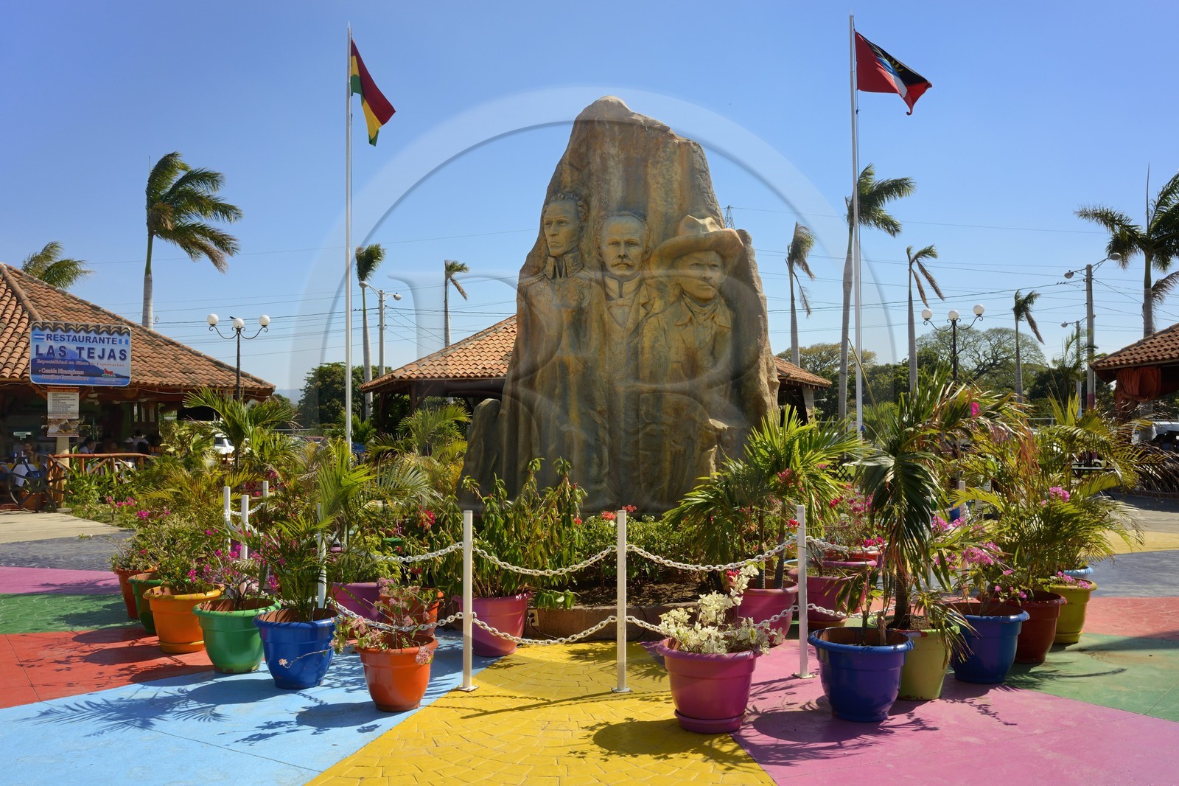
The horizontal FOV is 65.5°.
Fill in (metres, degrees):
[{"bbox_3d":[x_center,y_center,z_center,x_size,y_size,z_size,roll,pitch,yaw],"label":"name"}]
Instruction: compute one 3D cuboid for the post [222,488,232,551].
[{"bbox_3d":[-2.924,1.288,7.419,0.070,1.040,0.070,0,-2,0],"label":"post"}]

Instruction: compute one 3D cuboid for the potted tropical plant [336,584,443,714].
[{"bbox_3d":[-1.087,1.368,4.948,0.550,0.630,0.490,0,-2,0],"label":"potted tropical plant"}]

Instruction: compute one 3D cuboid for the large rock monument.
[{"bbox_3d":[0.281,-0.607,8.600,2.934,4.346,1.700,0,-2,2],"label":"large rock monument"}]

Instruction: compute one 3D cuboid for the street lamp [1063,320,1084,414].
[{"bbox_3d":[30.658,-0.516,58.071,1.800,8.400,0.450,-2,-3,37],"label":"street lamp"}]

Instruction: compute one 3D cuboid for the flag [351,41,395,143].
[{"bbox_3d":[-3.778,-5.230,16.000,0.772,1.823,0.320,0,-2,0],"label":"flag"}]

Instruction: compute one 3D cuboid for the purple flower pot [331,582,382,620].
[{"bbox_3d":[-1.736,1.584,6.847,0.530,0.400,0.530,0,-2,0],"label":"purple flower pot"}]

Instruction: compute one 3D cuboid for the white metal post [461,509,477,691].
[{"bbox_3d":[-0.723,1.231,5.465,0.100,1.050,0.100,-1,-2,14],"label":"white metal post"}]

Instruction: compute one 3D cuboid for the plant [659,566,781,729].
[{"bbox_3d":[0.657,1.290,4.745,0.600,0.821,0.550,0,-2,0],"label":"plant"}]

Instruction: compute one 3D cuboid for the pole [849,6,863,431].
[{"bbox_3d":[3.898,-1.750,13.400,0.090,7.557,0.090,0,-2,0],"label":"pole"}]

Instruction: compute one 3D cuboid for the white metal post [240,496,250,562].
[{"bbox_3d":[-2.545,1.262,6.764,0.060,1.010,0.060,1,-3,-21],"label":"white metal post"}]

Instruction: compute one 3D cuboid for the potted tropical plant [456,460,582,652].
[{"bbox_3d":[-0.489,1.120,6.409,0.895,1.339,0.800,0,-2,0],"label":"potted tropical plant"}]

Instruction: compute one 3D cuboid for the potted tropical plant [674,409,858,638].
[{"bbox_3d":[1.300,0.956,6.775,1.423,1.680,1.350,0,-2,0],"label":"potted tropical plant"}]

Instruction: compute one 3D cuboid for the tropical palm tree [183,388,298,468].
[{"bbox_3d":[-3.803,0.888,10.000,1.220,1.895,1.150,0,-2,0],"label":"tropical palm tree"}]

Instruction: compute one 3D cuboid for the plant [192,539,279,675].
[{"bbox_3d":[-2.232,1.335,5.790,0.550,0.780,0.540,0,-2,0],"label":"plant"}]

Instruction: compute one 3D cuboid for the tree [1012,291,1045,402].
[{"bbox_3d":[24.858,-1.250,52.166,1.881,9.183,2.000,-1,-2,25],"label":"tree"}]

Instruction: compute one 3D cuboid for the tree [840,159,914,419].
[{"bbox_3d":[11.894,-3.278,38.000,3.200,12.366,2.600,0,-2,0],"label":"tree"}]

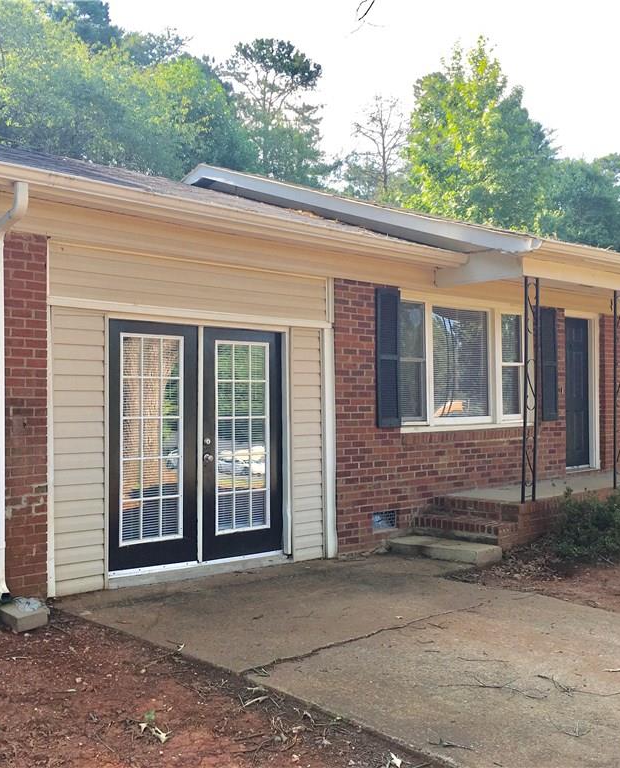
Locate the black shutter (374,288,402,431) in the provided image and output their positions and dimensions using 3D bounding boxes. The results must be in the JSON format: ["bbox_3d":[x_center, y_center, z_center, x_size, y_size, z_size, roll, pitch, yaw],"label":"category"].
[{"bbox_3d":[0.792,-0.268,8.738,0.355,1.420,0.045,1,-1,-43],"label":"black shutter"}]

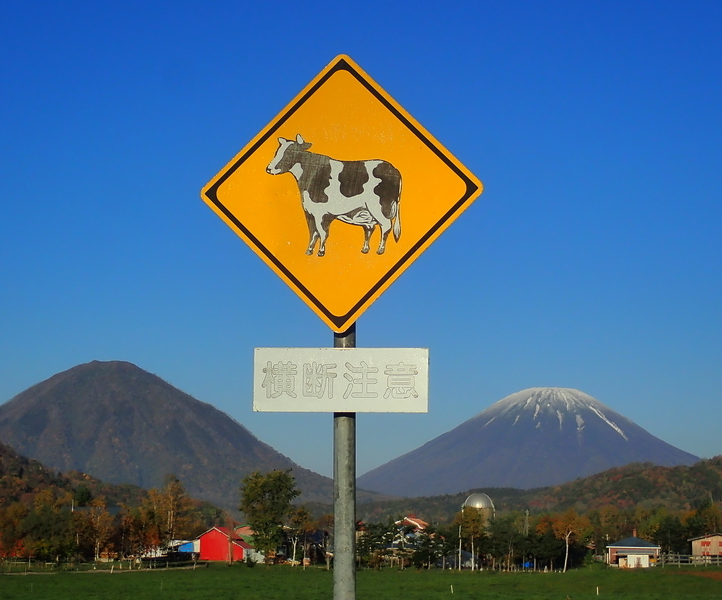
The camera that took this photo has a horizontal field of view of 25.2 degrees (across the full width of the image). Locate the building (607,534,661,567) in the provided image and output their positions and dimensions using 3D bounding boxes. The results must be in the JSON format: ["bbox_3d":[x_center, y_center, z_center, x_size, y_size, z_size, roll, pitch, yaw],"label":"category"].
[{"bbox_3d":[28.867,26.740,172.000,5.500,3.500,5.200,-1,-9,5],"label":"building"}]

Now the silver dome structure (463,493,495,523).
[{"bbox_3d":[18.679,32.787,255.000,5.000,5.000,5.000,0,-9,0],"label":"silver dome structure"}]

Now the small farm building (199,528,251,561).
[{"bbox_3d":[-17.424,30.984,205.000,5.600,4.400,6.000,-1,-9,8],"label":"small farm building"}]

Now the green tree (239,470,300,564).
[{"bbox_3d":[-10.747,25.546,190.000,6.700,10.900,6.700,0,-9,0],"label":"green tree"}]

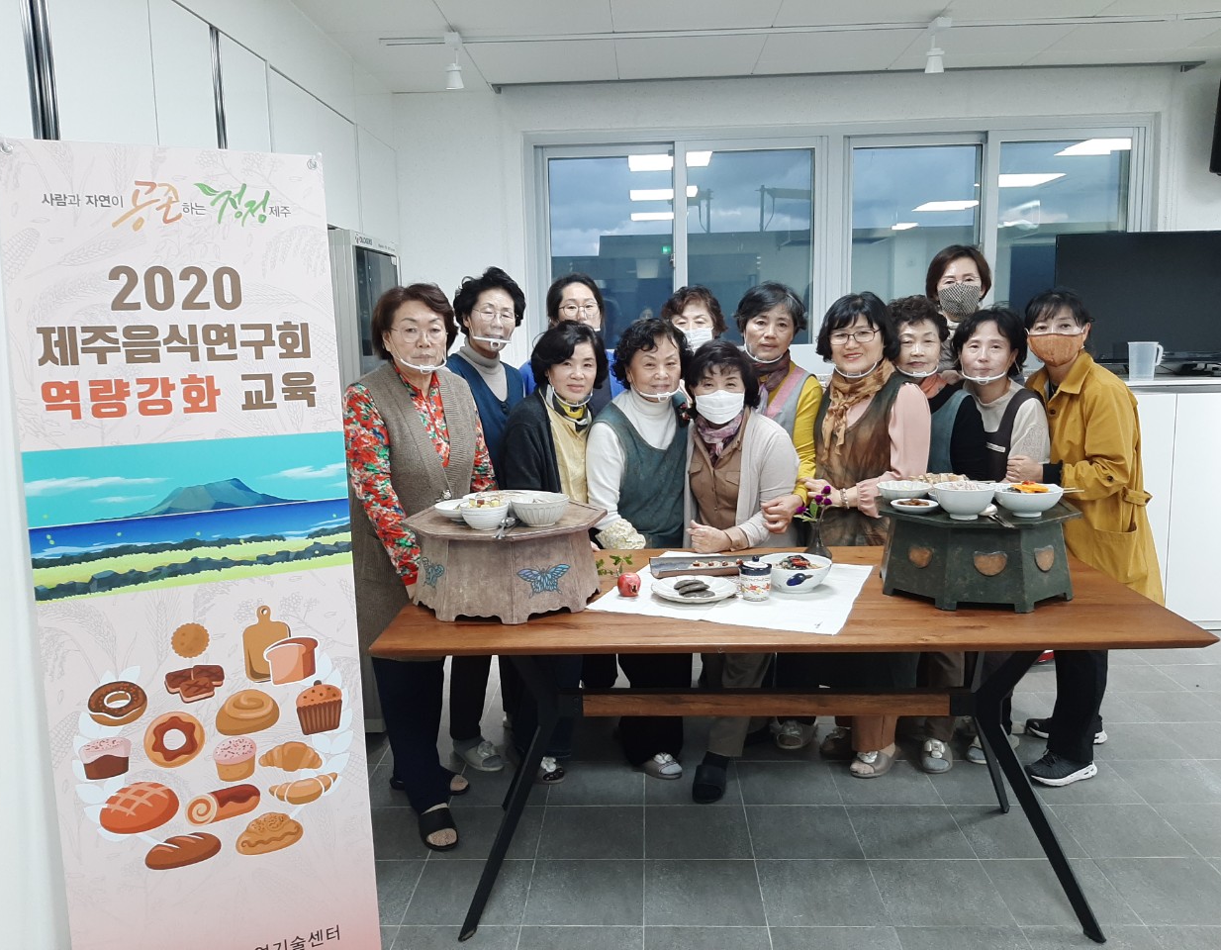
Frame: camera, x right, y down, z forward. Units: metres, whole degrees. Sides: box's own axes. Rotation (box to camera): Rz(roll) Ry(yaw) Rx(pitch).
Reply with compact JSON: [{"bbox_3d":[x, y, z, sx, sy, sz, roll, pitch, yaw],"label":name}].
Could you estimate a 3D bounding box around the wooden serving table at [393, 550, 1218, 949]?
[{"bbox_3d":[0.400,0.675,2.494,1.780,0.770,0.900,-1,8,3],"label":"wooden serving table"}]

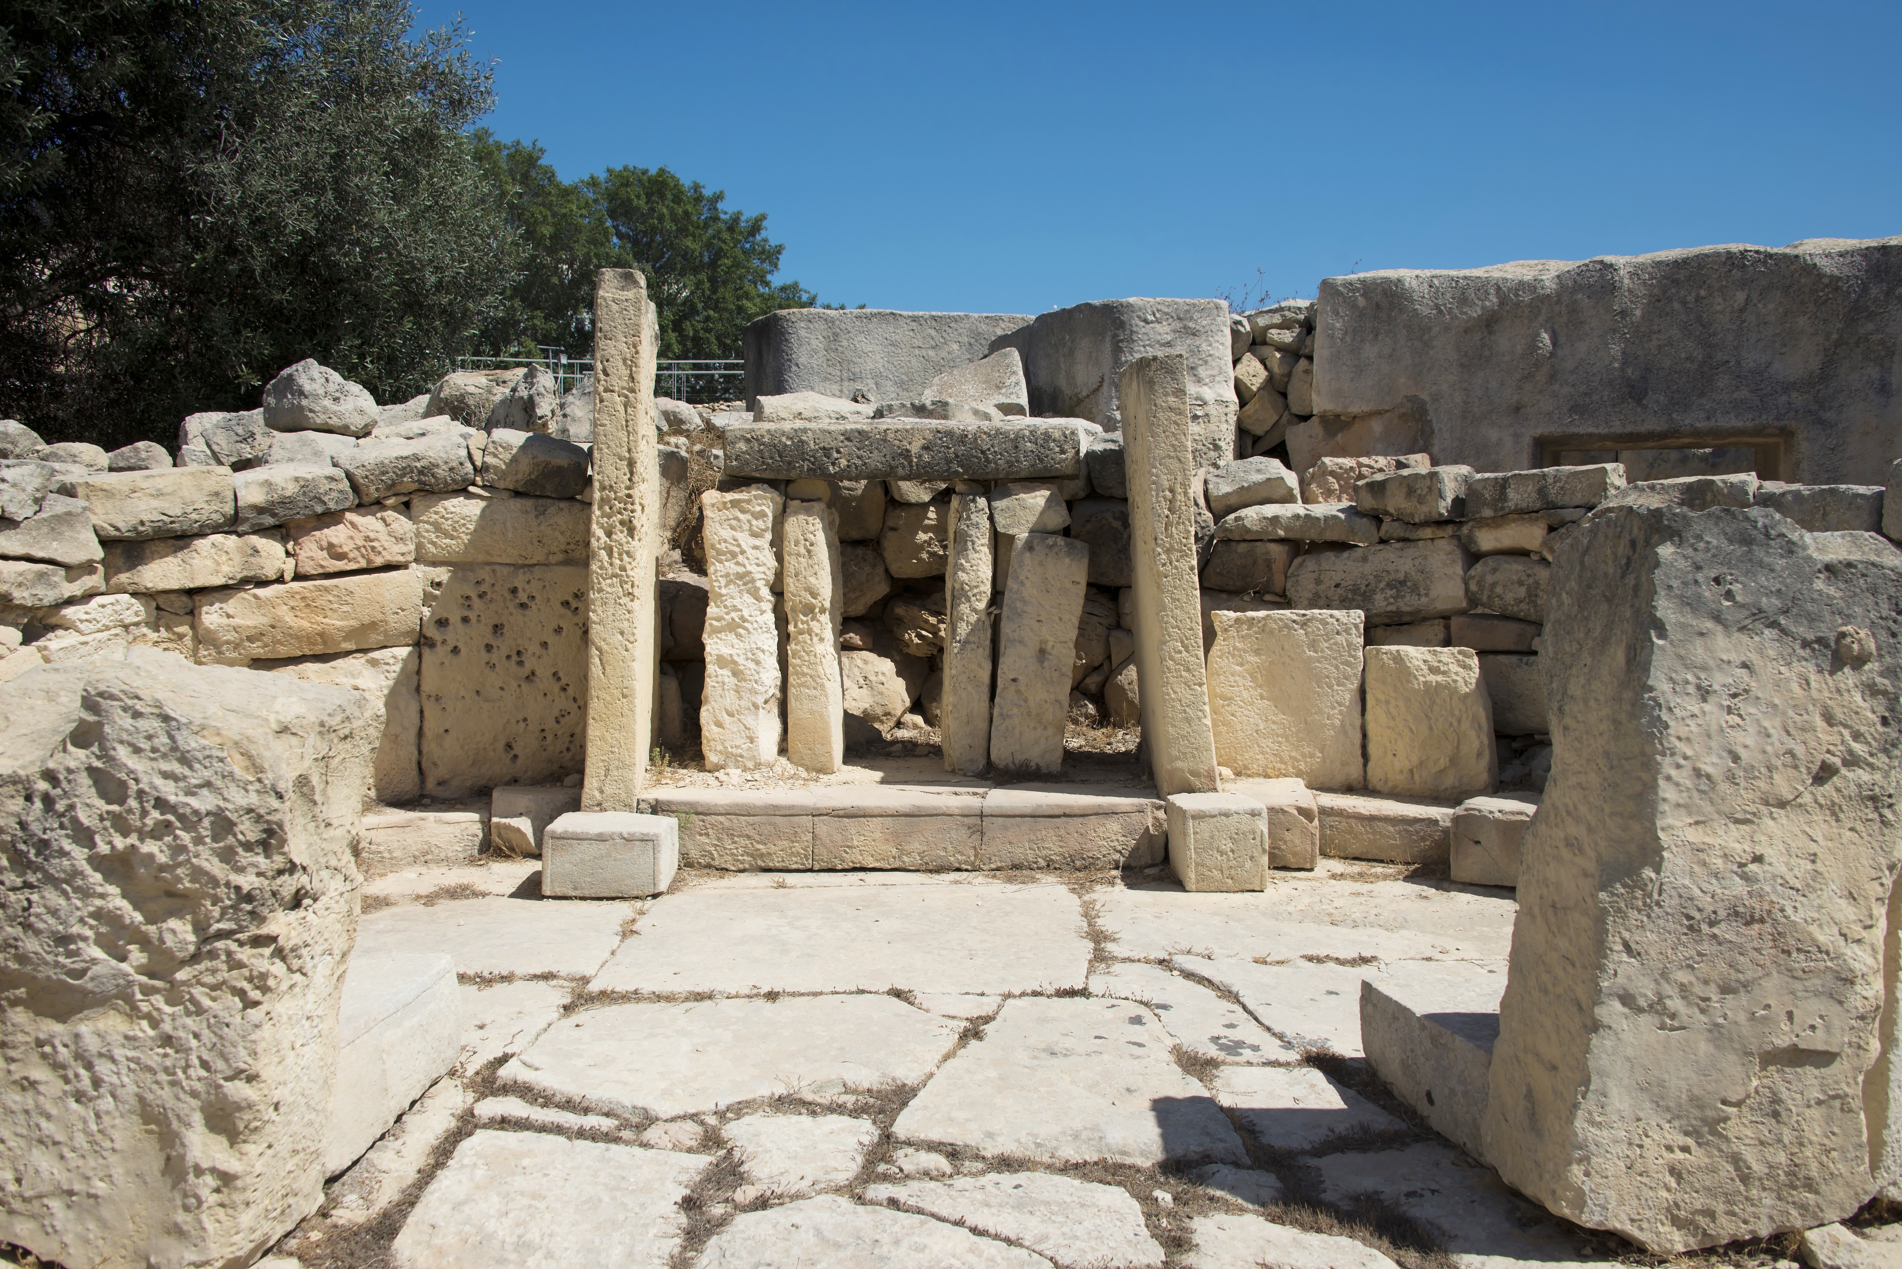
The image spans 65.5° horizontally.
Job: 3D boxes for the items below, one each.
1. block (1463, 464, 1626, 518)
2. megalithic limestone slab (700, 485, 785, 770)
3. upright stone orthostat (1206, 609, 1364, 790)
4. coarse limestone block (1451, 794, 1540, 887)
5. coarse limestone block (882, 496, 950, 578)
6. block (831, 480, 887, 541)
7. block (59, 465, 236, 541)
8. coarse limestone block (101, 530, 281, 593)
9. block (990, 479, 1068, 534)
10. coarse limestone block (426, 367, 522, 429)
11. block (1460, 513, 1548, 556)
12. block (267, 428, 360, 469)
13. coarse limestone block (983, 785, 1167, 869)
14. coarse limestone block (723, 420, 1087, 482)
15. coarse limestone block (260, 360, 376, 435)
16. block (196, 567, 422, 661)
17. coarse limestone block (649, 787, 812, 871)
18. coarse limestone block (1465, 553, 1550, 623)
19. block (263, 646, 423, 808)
[{"bbox_3d":[3.756,-0.905,9.373,0.900,0.290,0.380,-2,1,33],"label":"block"},{"bbox_3d":[-1.212,-0.048,8.680,0.450,1.650,0.280,0,3,0],"label":"megalithic limestone slab"},{"bbox_3d":[2.097,0.386,9.300,0.895,1.089,0.330,1,2,27],"label":"upright stone orthostat"},{"bbox_3d":[3.045,1.131,8.150,0.480,0.400,0.550,1,2,26],"label":"coarse limestone block"},{"bbox_3d":[-0.250,-0.790,12.200,0.620,0.630,0.500,0,0,0],"label":"coarse limestone block"},{"bbox_3d":[-0.650,-0.894,10.350,0.398,0.478,0.420,0,2,0],"label":"block"},{"bbox_3d":[-4.824,-0.793,8.927,0.930,0.380,0.450,-6,5,-25],"label":"block"},{"bbox_3d":[-4.409,-0.417,8.620,0.906,0.304,0.420,-1,2,-36],"label":"coarse limestone block"},{"bbox_3d":[0.498,-0.825,9.650,0.512,0.346,0.400,0,2,0],"label":"block"},{"bbox_3d":[-3.394,-1.674,10.600,0.680,0.410,0.550,0,2,-15],"label":"coarse limestone block"},{"bbox_3d":[3.467,-0.614,9.250,0.492,0.227,0.380,-1,1,26],"label":"block"},{"bbox_3d":[-3.494,-1.017,8.100,0.440,0.220,0.380,-1,3,-12],"label":"block"},{"bbox_3d":[0.655,1.041,8.000,0.950,0.350,0.580,0,3,-5],"label":"coarse limestone block"},{"bbox_3d":[-0.340,-1.360,11.100,2.620,0.430,0.650,0,0,0],"label":"coarse limestone block"},{"bbox_3d":[-4.097,-1.527,9.600,0.730,0.470,0.580,-1,2,-25],"label":"coarse limestone block"},{"bbox_3d":[-3.900,-0.131,9.000,1.210,0.470,0.450,-1,2,-30],"label":"block"},{"bbox_3d":[-1.277,1.122,8.550,0.905,0.395,0.520,0,2,-1],"label":"coarse limestone block"},{"bbox_3d":[3.464,-0.286,9.200,0.502,0.420,0.450,1,2,20],"label":"coarse limestone block"},{"bbox_3d":[-4.150,0.600,10.150,1.030,1.060,0.400,0,1,-14],"label":"block"}]

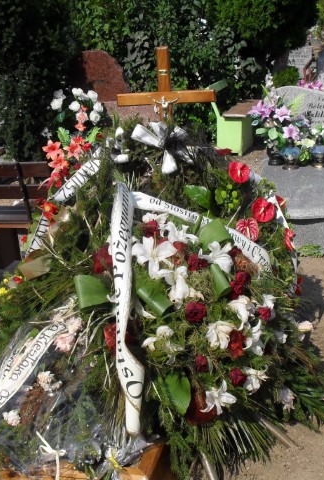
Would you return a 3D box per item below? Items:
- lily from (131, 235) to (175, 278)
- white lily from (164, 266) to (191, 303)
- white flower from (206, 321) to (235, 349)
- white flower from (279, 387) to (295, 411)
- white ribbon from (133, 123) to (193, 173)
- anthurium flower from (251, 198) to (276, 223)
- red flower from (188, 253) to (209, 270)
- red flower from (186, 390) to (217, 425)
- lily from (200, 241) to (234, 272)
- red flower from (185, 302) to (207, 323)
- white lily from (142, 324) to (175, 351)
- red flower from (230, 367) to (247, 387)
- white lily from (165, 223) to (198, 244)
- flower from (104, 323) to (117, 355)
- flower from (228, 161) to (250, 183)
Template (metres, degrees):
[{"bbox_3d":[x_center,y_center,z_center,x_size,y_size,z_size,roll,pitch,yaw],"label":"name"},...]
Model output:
[{"bbox_3d":[-0.029,0.067,2.480,0.169,0.161,0.100,-3,-19,-1],"label":"lily"},{"bbox_3d":[0.059,0.169,2.460,0.098,0.132,0.090,-2,-1,1],"label":"white lily"},{"bbox_3d":[0.211,0.342,2.340,0.097,0.095,0.075,0,-1,5],"label":"white flower"},{"bbox_3d":[0.471,0.600,2.450,0.067,0.091,0.060,-7,-5,-12],"label":"white flower"},{"bbox_3d":[-0.003,-0.481,3.400,0.310,0.260,0.130,-2,9,0],"label":"white ribbon"},{"bbox_3d":[0.442,-0.129,2.820,0.108,0.102,0.060,1,-1,9],"label":"anthurium flower"},{"bbox_3d":[0.142,0.084,2.520,0.075,0.068,0.065,-1,-1,3],"label":"red flower"},{"bbox_3d":[0.140,0.595,2.300,0.107,0.121,0.080,-3,-16,-2],"label":"red flower"},{"bbox_3d":[0.214,0.069,2.540,0.141,0.118,0.100,-1,-18,5],"label":"lily"},{"bbox_3d":[0.124,0.269,2.400,0.078,0.070,0.060,-2,19,0],"label":"red flower"},{"bbox_3d":[-0.016,0.351,2.330,0.122,0.094,0.090,-3,-21,-1],"label":"white lily"},{"bbox_3d":[0.267,0.477,2.260,0.056,0.066,0.056,0,-1,7],"label":"red flower"},{"bbox_3d":[0.078,-0.026,2.580,0.136,0.088,0.090,-4,-21,-3],"label":"white lily"},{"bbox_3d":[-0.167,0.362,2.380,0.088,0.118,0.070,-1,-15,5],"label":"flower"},{"bbox_3d":[0.344,-0.304,2.870,0.090,0.090,0.050,-4,20,-6],"label":"flower"}]

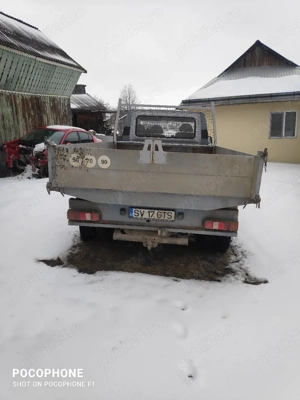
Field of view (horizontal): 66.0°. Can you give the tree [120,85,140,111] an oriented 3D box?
[{"bbox_3d":[-2.035,-9.491,25.219,1.895,5.628,1.895,-3,18,-4],"label":"tree"}]

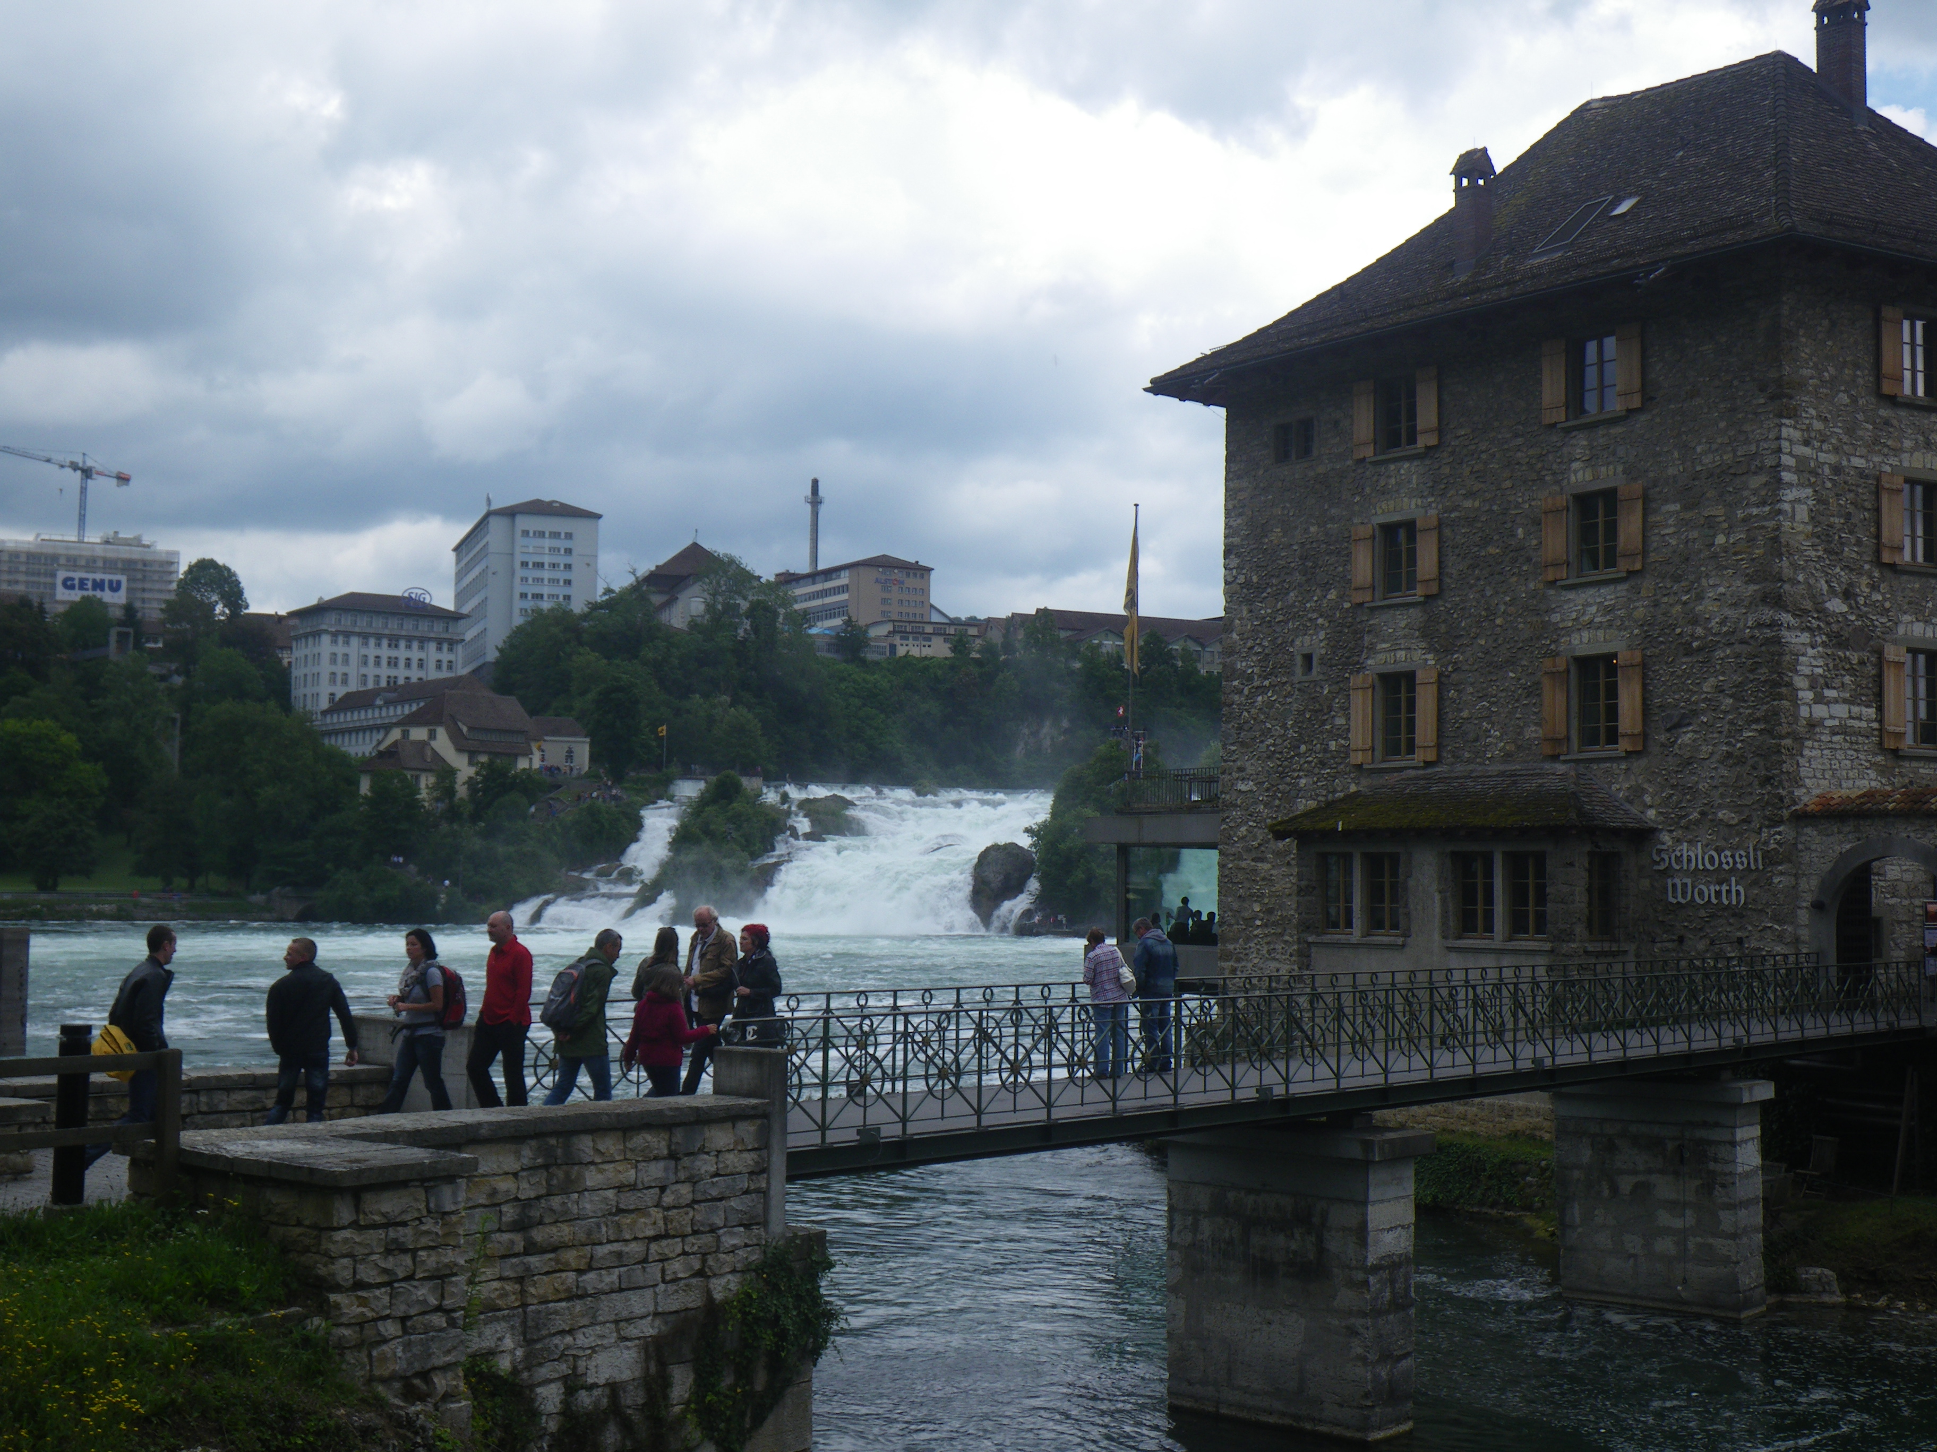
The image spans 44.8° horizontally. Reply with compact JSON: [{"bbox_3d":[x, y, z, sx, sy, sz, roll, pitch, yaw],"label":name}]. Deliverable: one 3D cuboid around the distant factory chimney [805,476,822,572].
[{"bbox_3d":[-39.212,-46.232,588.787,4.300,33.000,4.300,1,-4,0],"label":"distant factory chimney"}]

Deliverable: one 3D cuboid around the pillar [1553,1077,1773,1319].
[{"bbox_3d":[9.885,6.591,33.525,2.951,3.183,1.014,-3,-6,41],"label":"pillar"}]

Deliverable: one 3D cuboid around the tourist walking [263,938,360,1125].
[{"bbox_3d":[-4.770,2.391,16.937,0.620,1.710,0.430,3,-5,-30],"label":"tourist walking"}]

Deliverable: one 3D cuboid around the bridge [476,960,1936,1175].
[{"bbox_3d":[5.815,3.796,29.361,2.800,1.300,26.650,-3,-5,41],"label":"bridge"}]

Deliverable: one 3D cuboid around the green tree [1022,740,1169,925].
[{"bbox_3d":[15.948,13.074,288.000,17.990,22.620,15.000,0,-4,3],"label":"green tree"}]

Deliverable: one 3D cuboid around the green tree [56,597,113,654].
[{"bbox_3d":[-150.547,-17.128,400.000,9.500,10.000,9.500,1,-4,0],"label":"green tree"}]

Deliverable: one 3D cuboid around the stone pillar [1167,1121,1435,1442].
[{"bbox_3d":[3.782,6.167,27.098,2.800,3.380,1.300,-3,-5,42],"label":"stone pillar"}]

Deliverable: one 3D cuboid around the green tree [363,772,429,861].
[{"bbox_3d":[-74.433,11.784,305.000,8.840,11.980,8.400,1,-4,-14],"label":"green tree"}]

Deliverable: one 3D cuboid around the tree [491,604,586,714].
[{"bbox_3d":[-71.320,-10.798,390.000,15.820,18.830,15.030,1,-4,-10],"label":"tree"}]

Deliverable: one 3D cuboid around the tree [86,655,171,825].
[{"bbox_3d":[-110.786,2.395,310.000,10.980,22.960,12.000,2,-4,-20],"label":"tree"}]

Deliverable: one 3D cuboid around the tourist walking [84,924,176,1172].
[{"bbox_3d":[-5.784,2.227,16.200,0.600,1.700,0.500,2,-4,-25],"label":"tourist walking"}]

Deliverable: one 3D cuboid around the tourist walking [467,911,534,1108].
[{"bbox_3d":[-3.866,2.411,19.400,0.500,1.760,0.500,3,-4,-32],"label":"tourist walking"}]

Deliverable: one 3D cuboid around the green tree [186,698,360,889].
[{"bbox_3d":[-84.784,8.442,285.000,21.100,22.940,20.050,2,-4,-17],"label":"green tree"}]

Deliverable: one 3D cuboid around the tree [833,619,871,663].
[{"bbox_3d":[-25.287,-18.226,510.000,8.210,9.850,7.800,1,-4,-3],"label":"tree"}]

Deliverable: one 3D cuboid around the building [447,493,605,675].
[{"bbox_3d":[-96.127,-25.841,508.814,23.095,38.000,45.000,2,-4,-20],"label":"building"}]

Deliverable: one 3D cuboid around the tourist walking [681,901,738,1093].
[{"bbox_3d":[-2.297,2.491,20.800,0.520,1.800,0.500,-2,-4,30],"label":"tourist walking"}]

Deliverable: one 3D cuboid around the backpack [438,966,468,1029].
[{"bbox_3d":[-3.766,1.982,17.150,0.220,0.470,0.300,3,-5,-28],"label":"backpack"}]

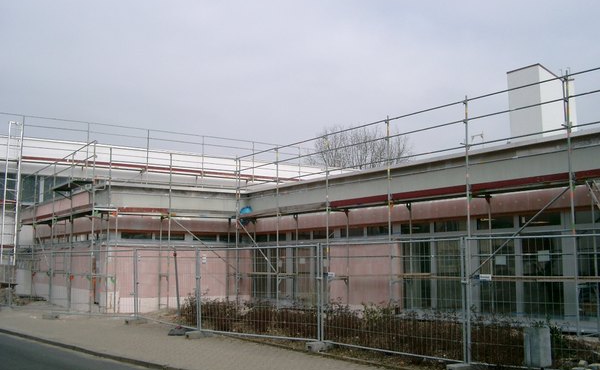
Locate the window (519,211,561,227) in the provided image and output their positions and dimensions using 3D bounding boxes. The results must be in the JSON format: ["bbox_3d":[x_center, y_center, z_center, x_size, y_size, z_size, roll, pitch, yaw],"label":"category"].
[{"bbox_3d":[5.683,0.822,15.145,0.100,0.325,1.068,6,-10,-38],"label":"window"}]

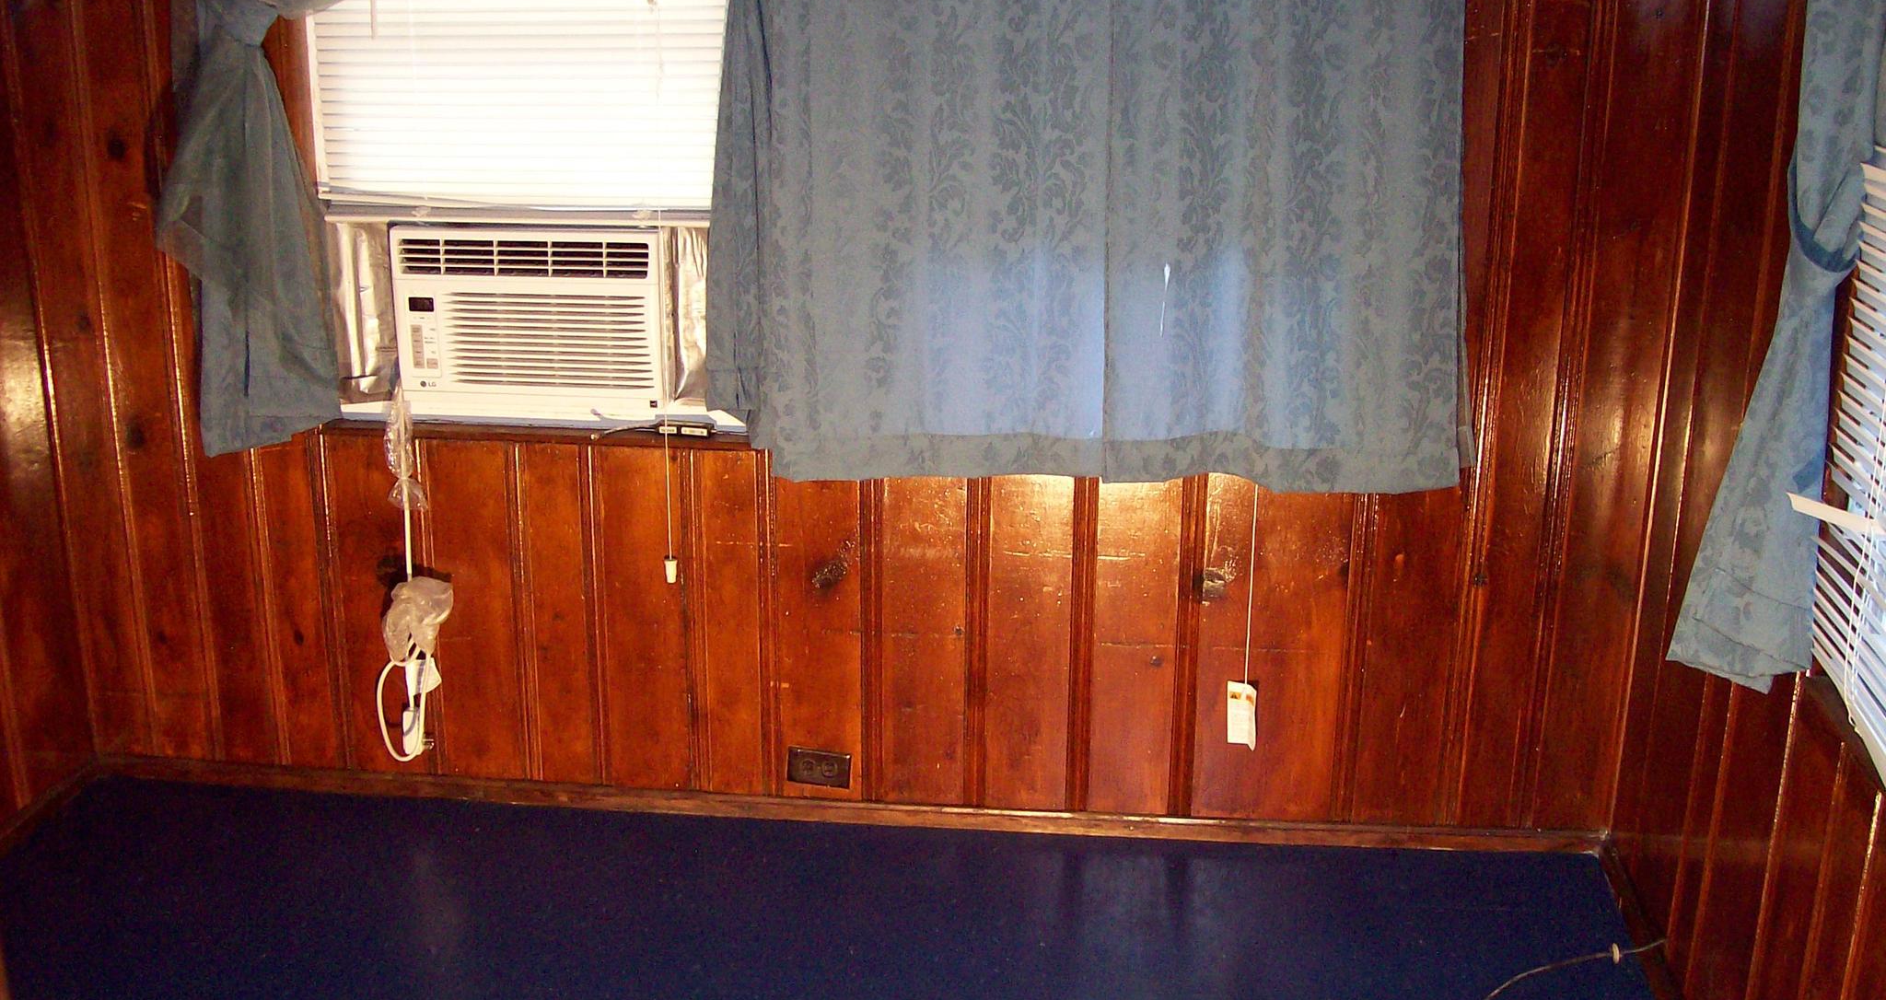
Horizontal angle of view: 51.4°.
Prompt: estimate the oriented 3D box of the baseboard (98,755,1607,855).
[{"bbox_3d":[-0.220,0.557,3.583,2.792,0.038,0.020,2,17,6],"label":"baseboard"}]

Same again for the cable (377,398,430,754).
[{"bbox_3d":[-0.976,0.148,3.474,0.095,0.673,0.070,2,17,6],"label":"cable"}]

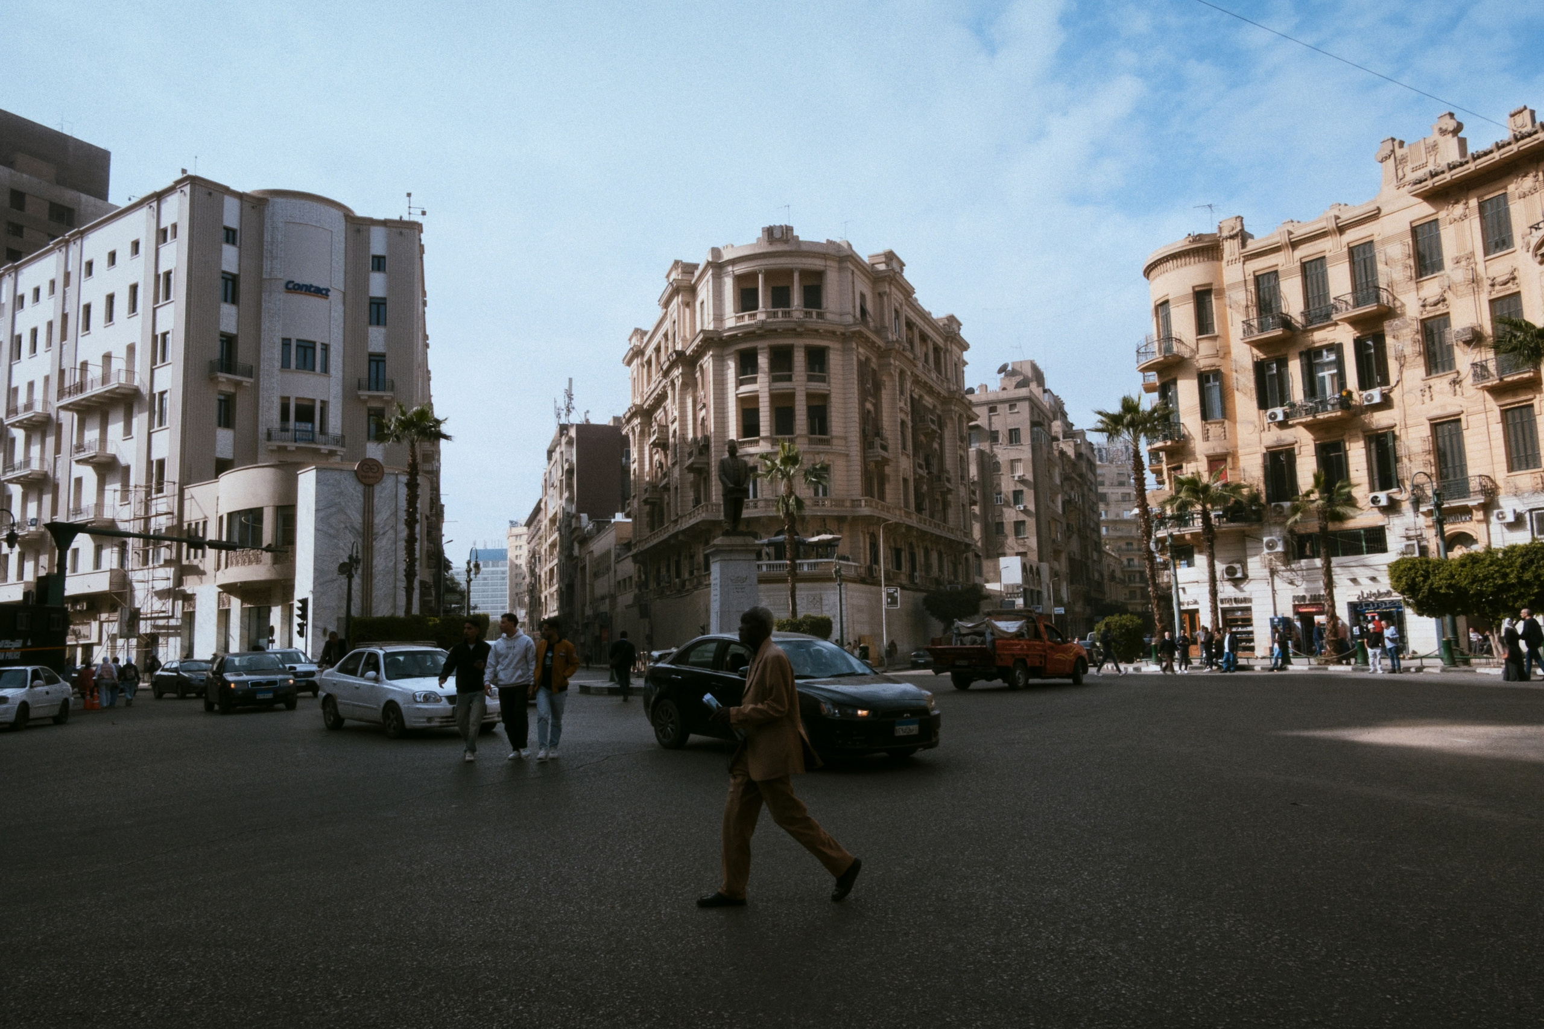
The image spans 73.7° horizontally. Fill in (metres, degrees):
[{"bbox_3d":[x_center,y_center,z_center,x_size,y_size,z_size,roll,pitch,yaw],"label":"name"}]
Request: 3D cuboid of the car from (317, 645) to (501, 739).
[{"bbox_3d":[-6.248,2.949,17.574,1.690,1.460,4.280,5,-9,-43],"label":"car"}]

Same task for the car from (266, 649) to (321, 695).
[{"bbox_3d":[-16.321,5.191,33.999,1.790,1.630,4.300,5,-9,-42],"label":"car"}]

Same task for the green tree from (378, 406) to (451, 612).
[{"bbox_3d":[-16.874,1.289,49.208,3.400,13.475,3.400,-1,-7,0],"label":"green tree"}]

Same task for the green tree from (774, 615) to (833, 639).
[{"bbox_3d":[1.448,6.595,52.589,3.400,2.881,3.100,-2,-7,0],"label":"green tree"}]

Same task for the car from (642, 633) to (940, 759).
[{"bbox_3d":[0.097,2.241,12.931,1.770,1.490,4.560,4,-9,-37],"label":"car"}]

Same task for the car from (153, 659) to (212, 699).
[{"bbox_3d":[-21.566,6.079,38.348,4.350,1.430,1.690,-8,-9,42],"label":"car"}]

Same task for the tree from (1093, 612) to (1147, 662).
[{"bbox_3d":[16.844,6.031,50.139,2.500,2.352,2.500,-1,-7,0],"label":"tree"}]

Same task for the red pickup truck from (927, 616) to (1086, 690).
[{"bbox_3d":[5.911,3.277,25.038,1.780,1.850,5.150,-7,-9,39],"label":"red pickup truck"}]

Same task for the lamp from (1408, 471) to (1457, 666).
[{"bbox_3d":[21.249,1.725,32.728,1.250,6.253,0.600,-1,-7,-7],"label":"lamp"}]

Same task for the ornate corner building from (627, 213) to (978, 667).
[{"bbox_3d":[1.264,-3.290,80.497,29.500,29.432,27.000,-2,-7,4],"label":"ornate corner building"}]

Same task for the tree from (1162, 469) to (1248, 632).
[{"bbox_3d":[19.553,2.354,46.559,3.700,8.639,3.700,-1,-7,0],"label":"tree"}]

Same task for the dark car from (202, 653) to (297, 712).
[{"bbox_3d":[-13.068,4.201,25.837,1.720,1.430,4.350,3,-9,-35],"label":"dark car"}]

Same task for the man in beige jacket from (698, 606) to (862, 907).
[{"bbox_3d":[0.022,1.339,5.779,0.860,1.636,0.540,-1,-7,0],"label":"man in beige jacket"}]

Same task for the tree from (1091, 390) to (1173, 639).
[{"bbox_3d":[15.918,0.614,44.243,3.500,11.589,3.400,-2,-7,0],"label":"tree"}]

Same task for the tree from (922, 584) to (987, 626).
[{"bbox_3d":[10.272,6.248,57.667,3.700,4.651,3.400,-2,-7,0],"label":"tree"}]

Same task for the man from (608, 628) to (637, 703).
[{"bbox_3d":[-3.665,3.738,25.274,0.620,1.716,0.450,-2,-7,4],"label":"man"}]

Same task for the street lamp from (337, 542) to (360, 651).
[{"bbox_3d":[-18.790,4.334,45.810,1.100,6.169,0.800,-6,-8,35],"label":"street lamp"}]

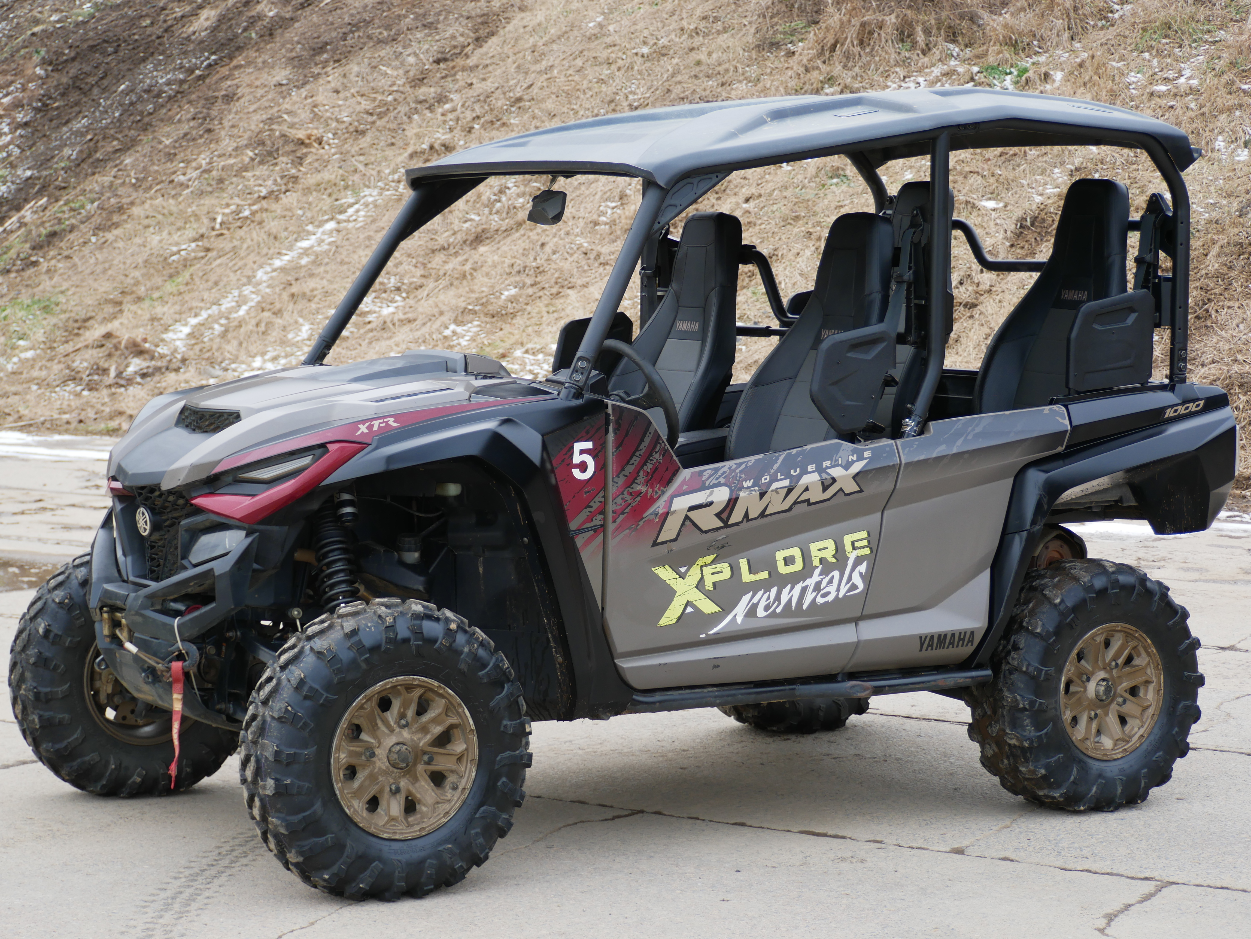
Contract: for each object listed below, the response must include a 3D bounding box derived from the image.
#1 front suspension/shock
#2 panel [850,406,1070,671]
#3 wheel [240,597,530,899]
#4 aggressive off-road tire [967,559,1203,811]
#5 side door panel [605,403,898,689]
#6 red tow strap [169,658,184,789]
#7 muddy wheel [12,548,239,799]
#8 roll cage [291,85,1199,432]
[{"bbox_3d":[-0.724,0.238,7.317,0.125,0.450,0.120,-2,-9,-33],"label":"front suspension/shock"},{"bbox_3d":[0.926,0.189,8.097,0.770,0.710,0.110,-2,5,-33],"label":"panel"},{"bbox_3d":[-0.586,0.684,7.115,0.738,0.728,0.253,-2,5,-30],"label":"wheel"},{"bbox_3d":[1.329,0.618,8.338,0.738,0.728,0.253,-2,5,-33],"label":"aggressive off-road tire"},{"bbox_3d":[0.329,0.187,7.714,0.955,0.745,0.110,-2,5,-33],"label":"side door panel"},{"bbox_3d":[-1.134,0.644,7.301,0.025,0.330,0.042,-2,5,-33],"label":"red tow strap"},{"bbox_3d":[-1.425,0.578,8.423,0.738,0.728,0.253,-2,5,-30],"label":"muddy wheel"},{"bbox_3d":[0.391,-0.627,8.563,2.220,0.960,1.520,-2,5,-33],"label":"roll cage"}]

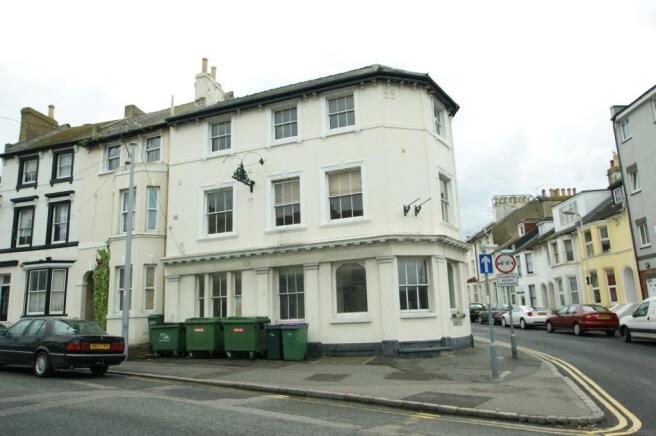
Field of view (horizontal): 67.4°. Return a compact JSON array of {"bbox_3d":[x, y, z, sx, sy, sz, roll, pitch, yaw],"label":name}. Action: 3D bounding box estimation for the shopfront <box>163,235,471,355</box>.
[{"bbox_3d":[-0.537,3.168,18.410,11.100,3.800,4.000,-7,-12,21],"label":"shopfront"}]

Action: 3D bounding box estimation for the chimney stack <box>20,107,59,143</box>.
[{"bbox_3d":[-14.945,-4.782,25.473,0.580,2.350,1.750,-7,-12,21],"label":"chimney stack"}]

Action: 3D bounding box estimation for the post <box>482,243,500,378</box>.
[{"bbox_3d":[3.815,2.156,11.500,0.380,3.020,0.300,-3,-12,7],"label":"post"}]

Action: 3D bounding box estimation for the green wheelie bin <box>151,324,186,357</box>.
[{"bbox_3d":[-5.645,4.399,17.676,1.270,1.180,0.820,-7,-12,21],"label":"green wheelie bin"}]

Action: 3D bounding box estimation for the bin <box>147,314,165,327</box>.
[{"bbox_3d":[-6.475,4.352,19.007,0.650,1.200,0.750,-7,-12,21],"label":"bin"}]

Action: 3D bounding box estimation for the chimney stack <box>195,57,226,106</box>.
[{"bbox_3d":[-5.608,-6.048,23.513,0.680,2.350,1.400,-7,-12,21],"label":"chimney stack"}]

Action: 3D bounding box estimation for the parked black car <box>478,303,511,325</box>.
[{"bbox_3d":[12.004,6.687,34.143,1.700,1.420,4.150,-2,-11,1],"label":"parked black car"}]

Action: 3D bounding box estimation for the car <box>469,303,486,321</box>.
[{"bbox_3d":[11.633,7.733,39.887,1.720,1.450,4.250,-2,-11,1],"label":"car"}]

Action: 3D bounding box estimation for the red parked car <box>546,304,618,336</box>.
[{"bbox_3d":[12.134,4.890,23.562,1.700,1.410,4.400,-2,-11,1],"label":"red parked car"}]

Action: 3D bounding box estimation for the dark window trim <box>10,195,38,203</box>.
[{"bbox_3d":[-13.806,-0.822,22.492,1.800,0.180,0.240,-7,-12,21],"label":"dark window trim"}]

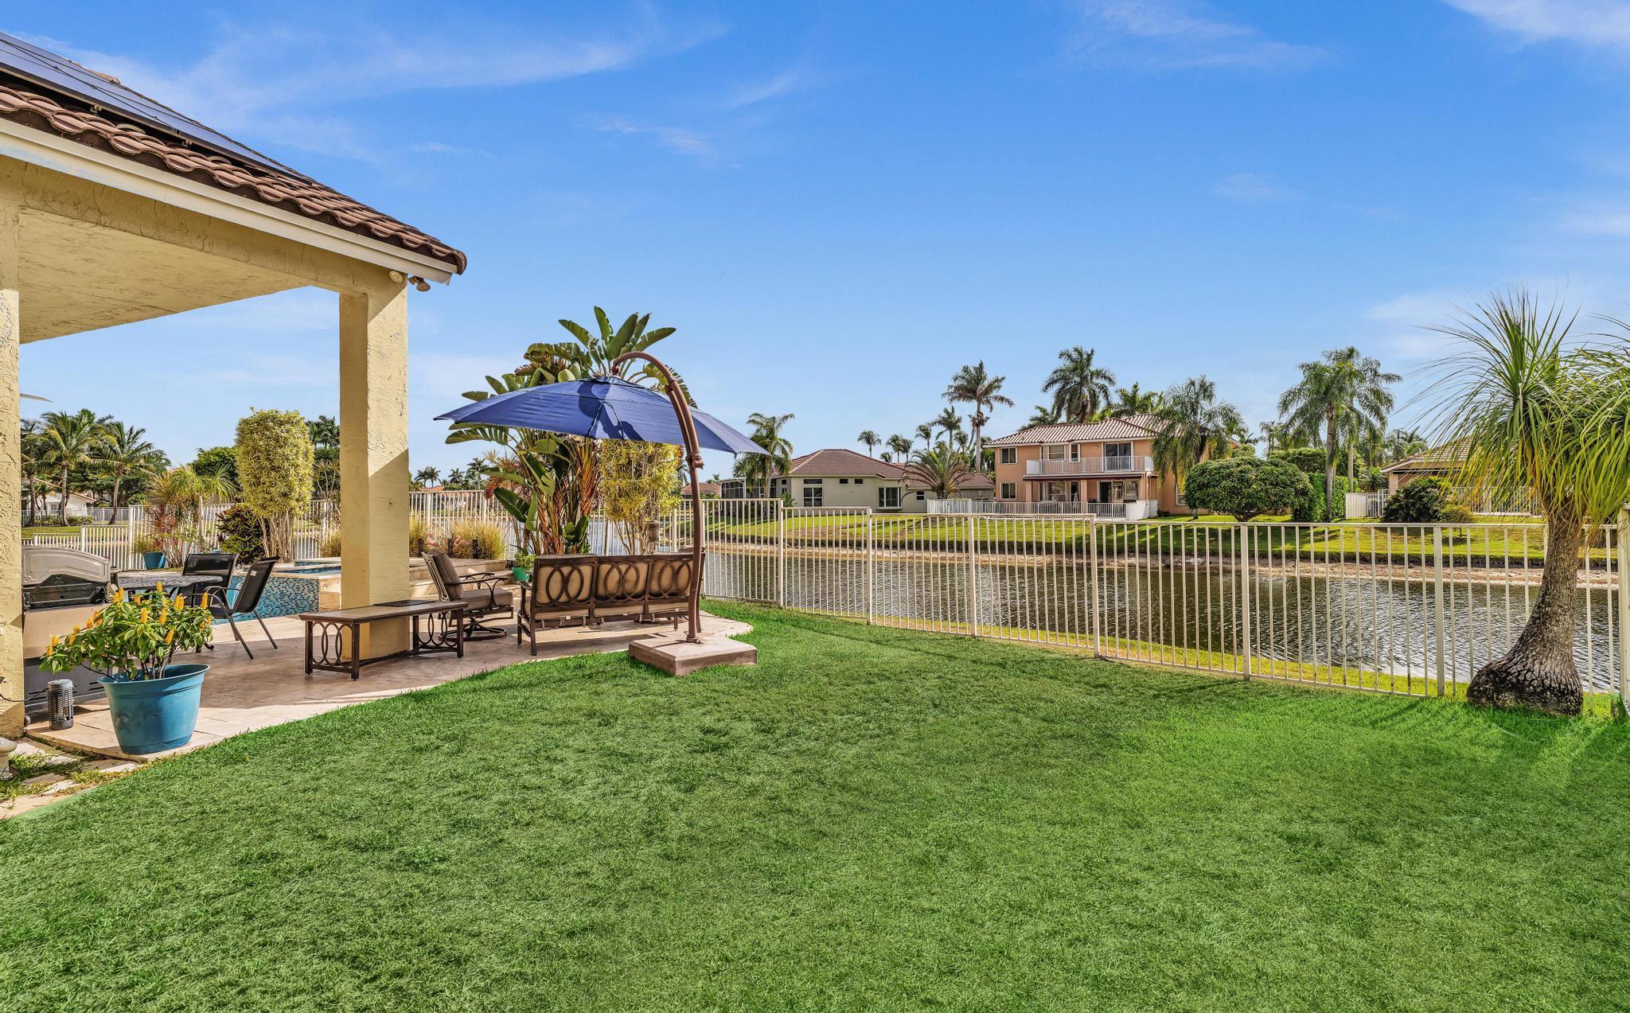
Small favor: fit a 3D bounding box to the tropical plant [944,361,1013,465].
[{"bbox_3d":[13.600,-5.300,64.000,5.400,13.300,5.400,0,0,0],"label":"tropical plant"}]

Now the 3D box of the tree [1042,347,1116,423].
[{"bbox_3d":[24.600,-6.800,72.000,6.600,16.000,6.600,0,0,0],"label":"tree"}]

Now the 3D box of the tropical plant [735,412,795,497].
[{"bbox_3d":[-4.052,-3.592,62.000,4.800,8.000,4.800,0,0,-4],"label":"tropical plant"}]

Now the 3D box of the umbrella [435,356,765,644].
[{"bbox_3d":[-2.150,-0.150,8.100,3.500,2.850,3.350,0,0,44],"label":"umbrella"}]

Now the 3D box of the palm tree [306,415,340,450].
[{"bbox_3d":[-45.300,-3.700,72.000,4.300,9.800,4.300,0,0,0],"label":"palm tree"}]

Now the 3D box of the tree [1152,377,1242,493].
[{"bbox_3d":[23.800,-3.600,48.500,5.300,9.200,5.200,0,0,0],"label":"tree"}]

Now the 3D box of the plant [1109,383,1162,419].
[{"bbox_3d":[32.742,-5.622,79.000,5.300,13.500,5.300,0,0,23],"label":"plant"}]

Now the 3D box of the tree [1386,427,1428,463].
[{"bbox_3d":[54.566,-3.290,71.000,3.800,8.200,3.800,0,0,38],"label":"tree"}]

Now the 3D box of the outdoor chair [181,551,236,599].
[{"bbox_3d":[-6.370,0.970,7.950,0.570,0.900,0.650,0,0,-6],"label":"outdoor chair"}]

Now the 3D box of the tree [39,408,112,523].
[{"bbox_3d":[-61.575,-3.284,64.000,4.800,9.800,4.800,0,0,-44],"label":"tree"}]

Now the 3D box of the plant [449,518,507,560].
[{"bbox_3d":[-5.350,0.500,12.200,0.970,0.700,0.900,0,0,-22],"label":"plant"}]

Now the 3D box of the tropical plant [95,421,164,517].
[{"bbox_3d":[-57.128,-2.754,64.000,4.600,8.600,4.600,0,0,-42],"label":"tropical plant"}]

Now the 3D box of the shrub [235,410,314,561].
[{"bbox_3d":[-8.900,-0.350,12.600,1.150,2.500,1.100,0,0,-17],"label":"shrub"}]

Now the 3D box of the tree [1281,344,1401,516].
[{"bbox_3d":[35.657,-4.953,52.500,7.000,11.900,6.900,0,0,34],"label":"tree"}]

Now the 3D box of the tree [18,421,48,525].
[{"bbox_3d":[-65.281,-2.966,64.000,4.500,9.100,4.500,0,0,44],"label":"tree"}]

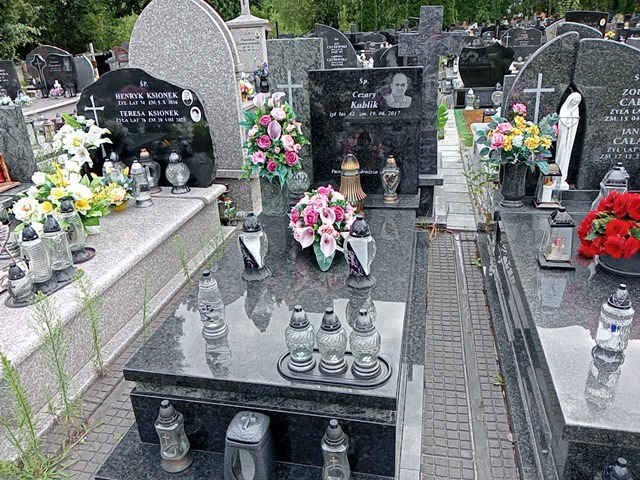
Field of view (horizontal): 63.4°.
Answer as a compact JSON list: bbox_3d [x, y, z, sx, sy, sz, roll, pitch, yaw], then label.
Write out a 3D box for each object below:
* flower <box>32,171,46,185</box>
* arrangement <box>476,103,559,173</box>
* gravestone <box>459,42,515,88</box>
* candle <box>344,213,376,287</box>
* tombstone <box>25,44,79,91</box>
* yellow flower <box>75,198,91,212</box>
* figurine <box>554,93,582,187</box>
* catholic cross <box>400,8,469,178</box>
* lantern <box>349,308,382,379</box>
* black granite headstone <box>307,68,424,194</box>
[{"bbox_3d":[-1.546,-0.345,2.854,0.075,0.075,0.070,-4,22,-5],"label":"flower"},{"bbox_3d":[1.226,-0.635,3.200,0.470,0.410,0.380,3,23,12],"label":"arrangement"},{"bbox_3d":[2.357,-2.470,7.350,0.770,0.620,0.120,3,24,11],"label":"gravestone"},{"bbox_3d":[0.183,0.048,2.333,0.142,0.320,0.142,3,24,11],"label":"candle"},{"bbox_3d":[-4.530,-2.873,8.750,0.840,0.820,0.130,3,24,11],"label":"tombstone"},{"bbox_3d":[-1.397,-0.199,3.050,0.088,0.085,0.060,-13,26,-23],"label":"yellow flower"},{"bbox_3d":[1.495,-0.590,3.123,0.125,0.571,0.120,3,24,11],"label":"figurine"},{"bbox_3d":[0.745,-0.986,3.510,0.435,1.085,0.100,2,23,12],"label":"catholic cross"},{"bbox_3d":[0.133,0.294,1.524,0.095,0.208,0.095,2,23,12],"label":"lantern"},{"bbox_3d":[0.264,-0.624,3.057,0.645,0.725,0.080,2,23,12],"label":"black granite headstone"}]

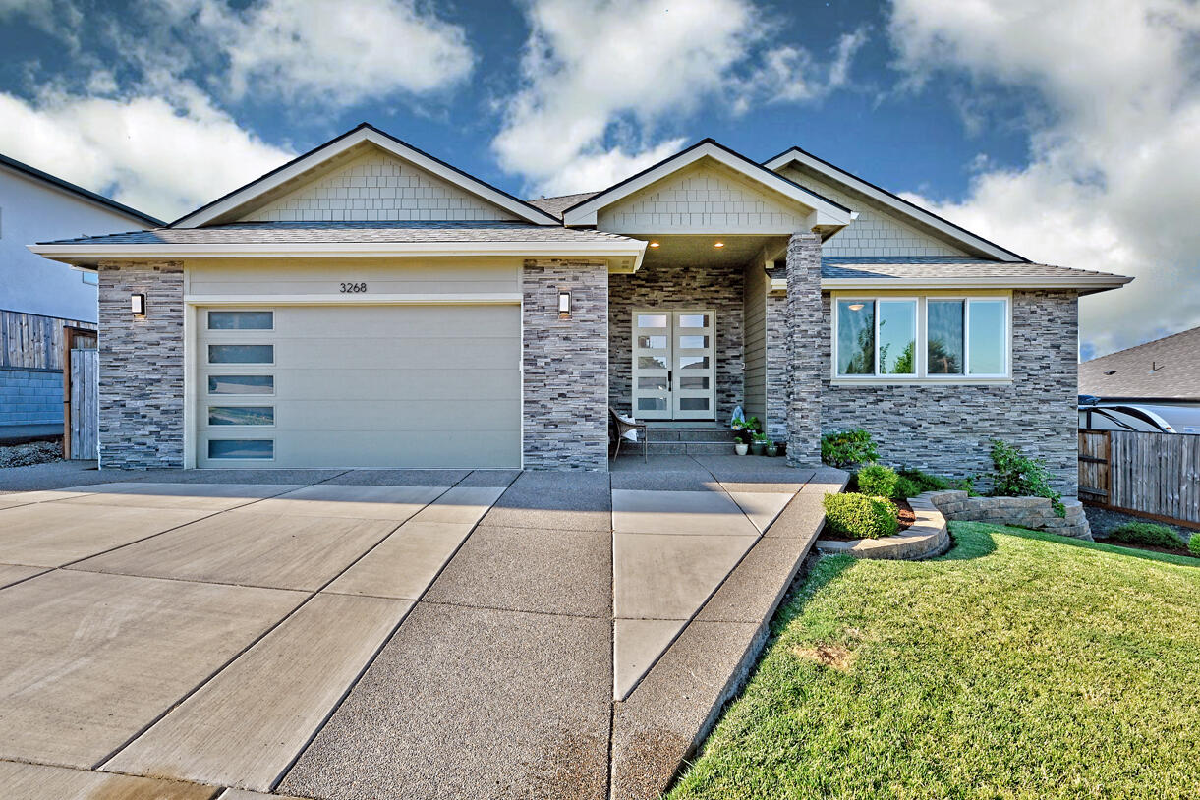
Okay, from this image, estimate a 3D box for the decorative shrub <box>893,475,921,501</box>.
[{"bbox_3d":[4.391,1.265,8.100,0.450,0.370,0.450,0,0,1],"label":"decorative shrub"}]

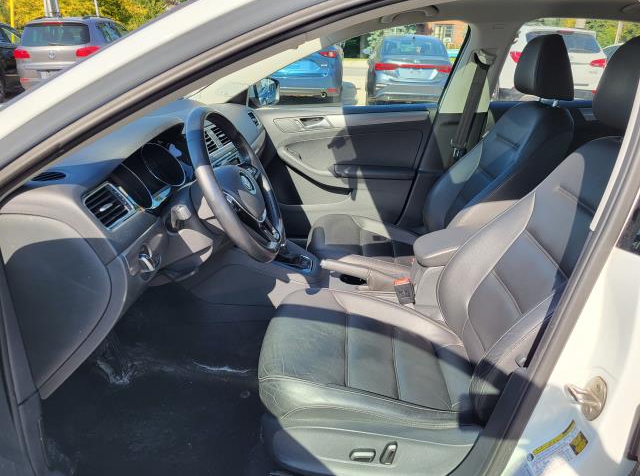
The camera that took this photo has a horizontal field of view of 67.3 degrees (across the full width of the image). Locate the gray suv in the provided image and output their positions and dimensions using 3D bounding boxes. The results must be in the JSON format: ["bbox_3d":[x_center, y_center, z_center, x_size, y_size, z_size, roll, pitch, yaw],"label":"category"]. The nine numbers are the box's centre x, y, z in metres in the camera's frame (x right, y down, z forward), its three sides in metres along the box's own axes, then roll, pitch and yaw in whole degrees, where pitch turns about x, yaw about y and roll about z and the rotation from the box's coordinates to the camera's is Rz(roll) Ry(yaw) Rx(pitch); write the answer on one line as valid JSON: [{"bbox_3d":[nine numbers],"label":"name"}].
[{"bbox_3d":[-5.045,-4.265,11.584,1.810,1.690,4.430,3,21,5],"label":"gray suv"}]

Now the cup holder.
[{"bbox_3d":[0.107,0.163,1.524,0.082,0.070,0.082,3,21,5],"label":"cup holder"}]

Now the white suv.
[{"bbox_3d":[4.934,-4.151,11.782,1.880,1.680,4.700,3,21,5],"label":"white suv"}]

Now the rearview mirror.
[{"bbox_3d":[-0.253,-0.685,2.262,0.090,0.135,0.185,12,24,25],"label":"rearview mirror"}]

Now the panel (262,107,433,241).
[{"bbox_3d":[0.054,-0.248,2.114,0.840,0.670,0.130,3,21,5],"label":"panel"}]

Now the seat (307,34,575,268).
[{"bbox_3d":[0.396,-0.240,1.764,0.880,0.950,0.530,3,21,5],"label":"seat"}]

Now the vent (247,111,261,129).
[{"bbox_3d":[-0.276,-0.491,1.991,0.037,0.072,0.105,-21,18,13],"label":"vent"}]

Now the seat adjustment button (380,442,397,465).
[{"bbox_3d":[0.139,0.440,0.985,0.026,0.058,0.022,14,22,0],"label":"seat adjustment button"}]

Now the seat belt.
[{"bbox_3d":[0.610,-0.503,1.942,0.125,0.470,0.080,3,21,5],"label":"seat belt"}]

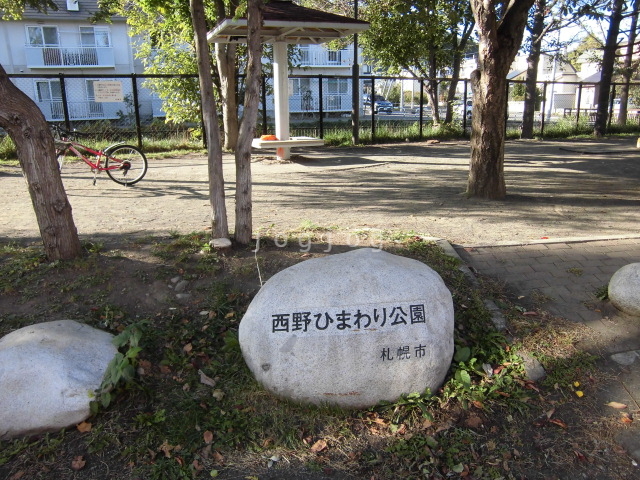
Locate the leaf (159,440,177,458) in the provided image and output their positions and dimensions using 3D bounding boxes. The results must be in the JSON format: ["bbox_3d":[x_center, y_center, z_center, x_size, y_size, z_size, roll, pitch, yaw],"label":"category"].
[{"bbox_3d":[-0.678,0.928,2.129,0.075,0.025,0.085,-8,16,-23],"label":"leaf"}]

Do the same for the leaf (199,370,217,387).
[{"bbox_3d":[-0.597,0.738,2.552,0.065,0.030,0.115,-10,19,-31],"label":"leaf"}]

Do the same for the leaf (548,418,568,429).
[{"bbox_3d":[1.122,0.865,2.261,0.095,0.025,0.040,9,18,34],"label":"leaf"}]

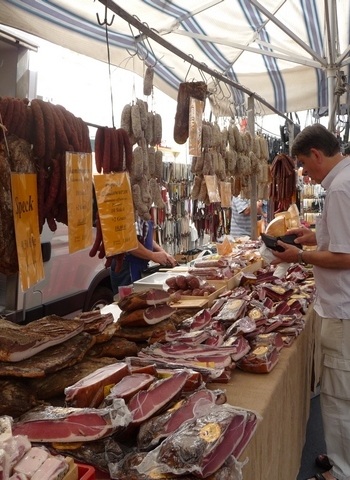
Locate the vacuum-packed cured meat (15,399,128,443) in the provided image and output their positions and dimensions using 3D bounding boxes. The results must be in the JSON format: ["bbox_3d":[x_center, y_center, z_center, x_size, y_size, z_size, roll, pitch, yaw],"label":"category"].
[{"bbox_3d":[-0.254,0.422,1.210,0.280,0.060,0.105,-2,7,-7],"label":"vacuum-packed cured meat"}]

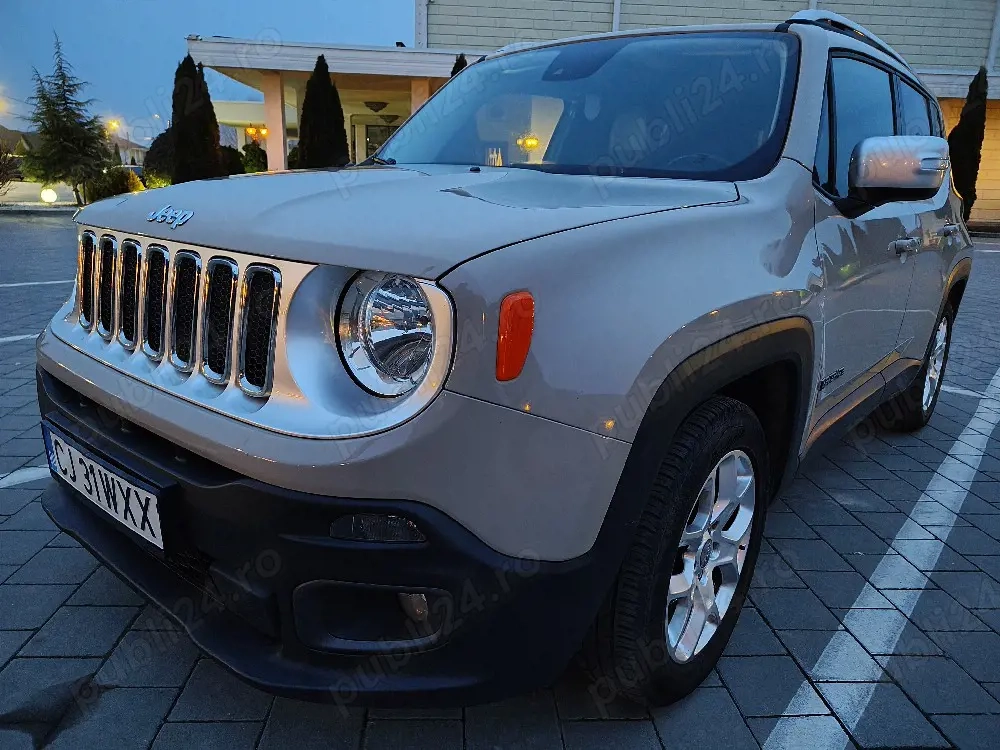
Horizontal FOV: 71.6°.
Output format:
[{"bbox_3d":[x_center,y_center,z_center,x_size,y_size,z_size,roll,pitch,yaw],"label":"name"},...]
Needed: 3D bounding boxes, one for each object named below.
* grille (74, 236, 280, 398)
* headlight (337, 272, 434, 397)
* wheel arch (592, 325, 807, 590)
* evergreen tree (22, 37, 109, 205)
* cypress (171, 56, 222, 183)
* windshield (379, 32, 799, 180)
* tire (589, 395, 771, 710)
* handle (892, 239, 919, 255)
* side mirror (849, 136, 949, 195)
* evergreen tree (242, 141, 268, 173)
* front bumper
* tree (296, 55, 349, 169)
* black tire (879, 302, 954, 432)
[{"bbox_3d":[-0.651,-0.142,1.335,0.800,0.235,0.085,15,19,38],"label":"grille"},{"bbox_3d":[-0.149,-0.067,1.030,0.213,0.203,0.100,13,18,33],"label":"headlight"},{"bbox_3d":[0.403,0.123,1.390,0.150,0.480,0.920,15,19,38],"label":"wheel arch"},{"bbox_3d":[-13.611,-7.759,21.384,2.500,4.921,2.500,-7,17,-30],"label":"evergreen tree"},{"bbox_3d":[-8.962,-7.094,20.576,1.500,4.460,1.500,-4,16,-22],"label":"cypress"},{"bbox_3d":[0.216,-0.828,2.196,1.420,0.170,0.690,14,64,38],"label":"windshield"},{"bbox_3d":[0.382,0.365,1.539,0.220,0.680,0.680,14,19,36],"label":"tire"},{"bbox_3d":[1.255,-0.397,2.145,0.055,0.040,0.210,14,19,38],"label":"handle"},{"bbox_3d":[1.023,-0.537,1.776,0.215,0.150,0.140,14,19,38],"label":"side mirror"},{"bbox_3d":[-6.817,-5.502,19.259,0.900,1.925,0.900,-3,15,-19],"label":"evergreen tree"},{"bbox_3d":[-0.621,0.232,1.485,1.760,0.470,0.420,14,19,38],"label":"front bumper"},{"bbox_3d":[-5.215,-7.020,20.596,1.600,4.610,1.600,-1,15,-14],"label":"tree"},{"bbox_3d":[2.014,-0.075,3.401,0.220,0.690,0.690,14,19,38],"label":"black tire"}]

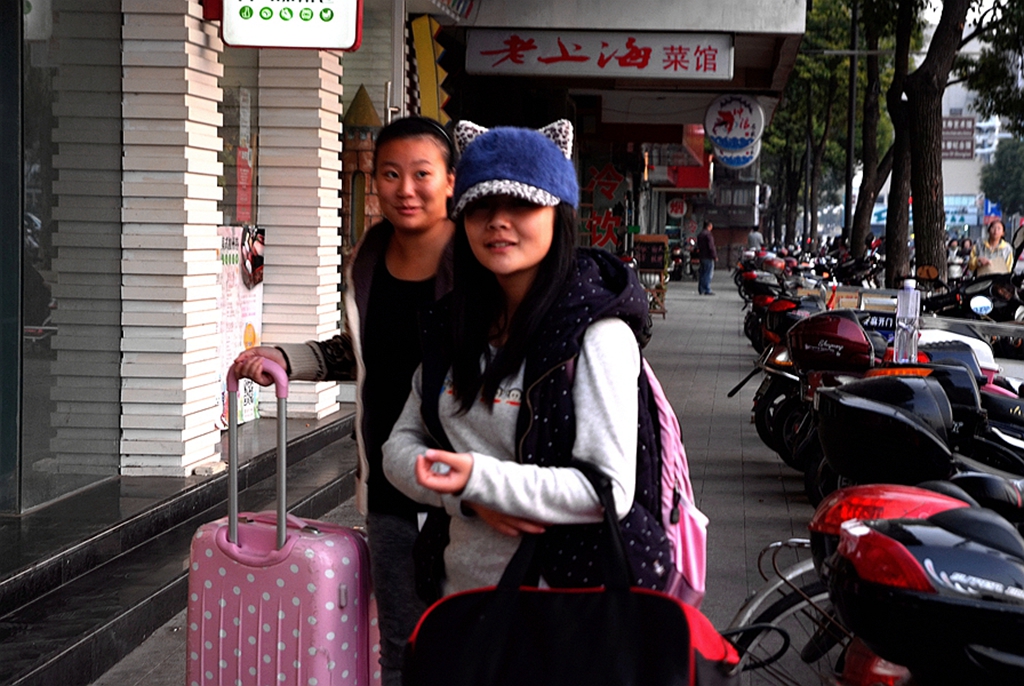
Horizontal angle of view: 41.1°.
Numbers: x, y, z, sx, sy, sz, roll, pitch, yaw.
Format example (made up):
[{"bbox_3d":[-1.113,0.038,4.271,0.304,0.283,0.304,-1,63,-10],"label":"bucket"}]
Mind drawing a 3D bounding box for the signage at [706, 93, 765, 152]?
[{"bbox_3d":[3.000,-2.965,18.400,0.790,0.780,0.170,3,5,14],"label":"signage"}]

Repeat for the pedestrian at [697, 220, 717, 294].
[{"bbox_3d":[4.478,-1.964,31.400,0.420,1.710,0.520,2,5,9],"label":"pedestrian"}]

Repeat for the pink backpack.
[{"bbox_3d":[0.171,0.225,2.320,0.300,0.430,0.180,5,6,38],"label":"pink backpack"}]

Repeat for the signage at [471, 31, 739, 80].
[{"bbox_3d":[0.856,-2.806,13.300,2.590,0.440,0.170,2,5,5],"label":"signage"}]

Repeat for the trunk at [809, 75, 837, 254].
[{"bbox_3d":[9.698,-5.134,43.261,0.850,6.440,0.700,2,5,9],"label":"trunk"}]

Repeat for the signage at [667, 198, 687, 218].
[{"bbox_3d":[4.512,-3.689,37.500,0.540,0.540,0.140,2,5,10],"label":"signage"}]

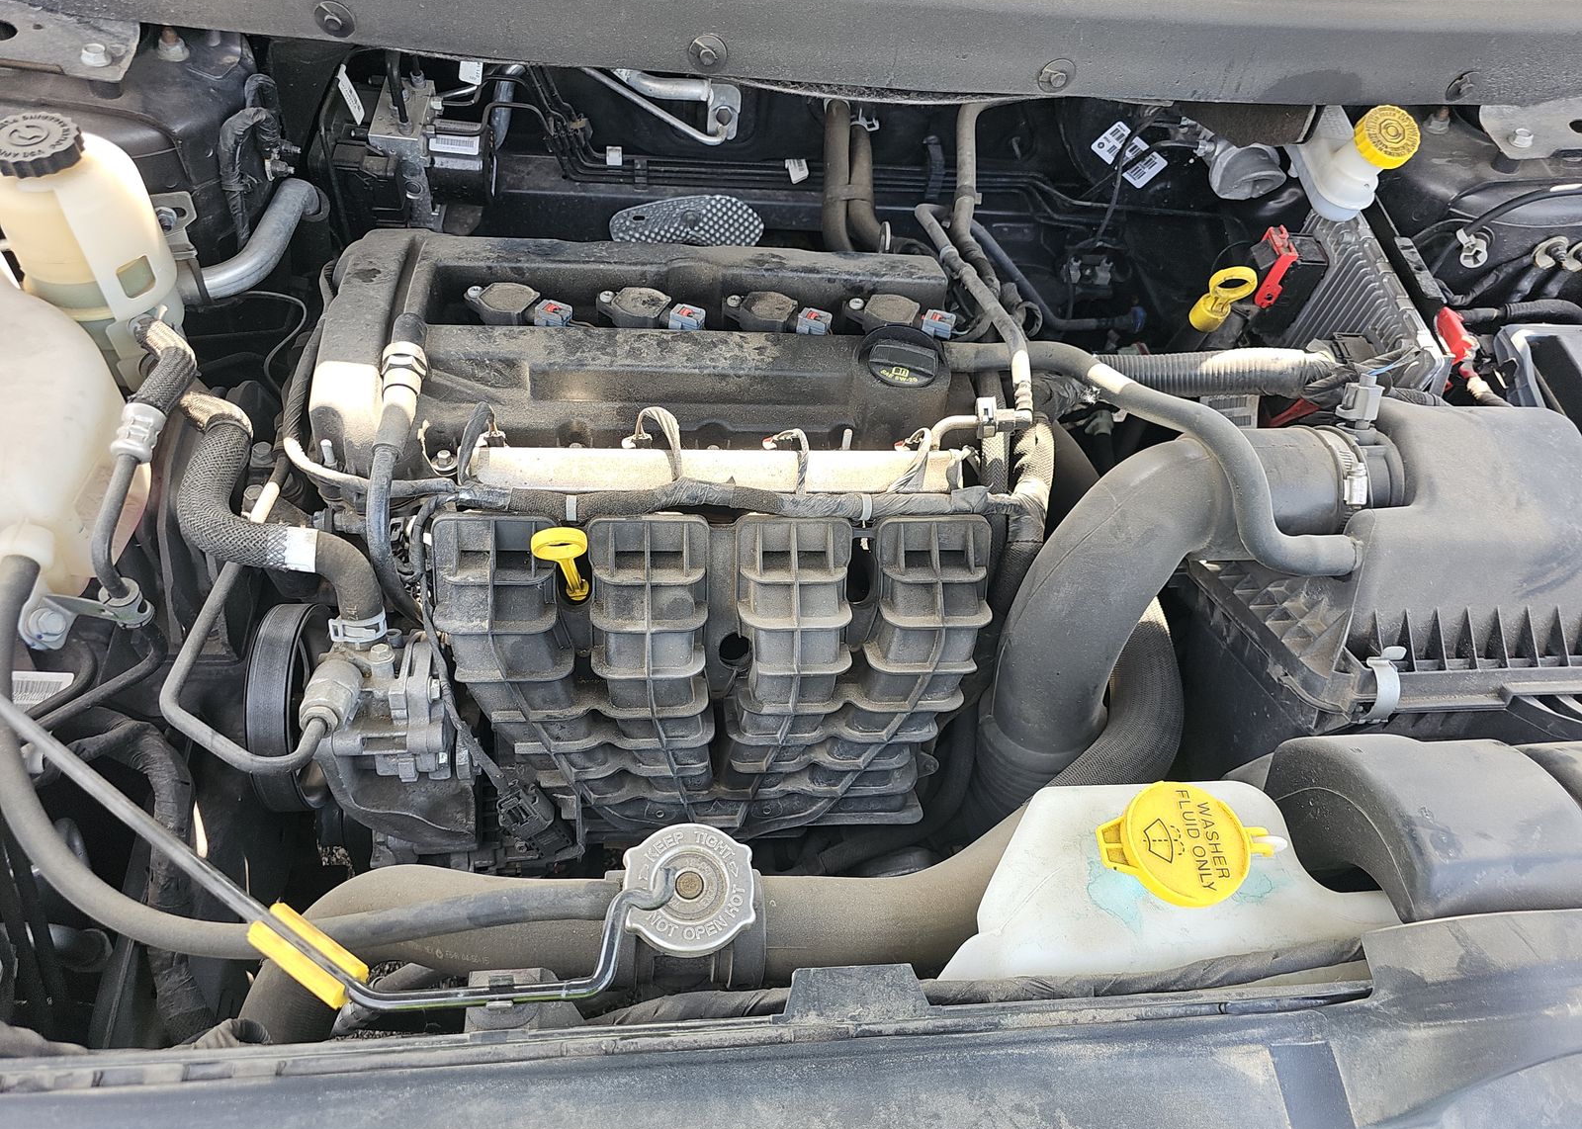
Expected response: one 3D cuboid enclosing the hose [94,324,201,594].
[{"bbox_3d":[-0.427,-0.074,0.701,0.054,0.108,0.174,0,48,-9],"label":"hose"}]

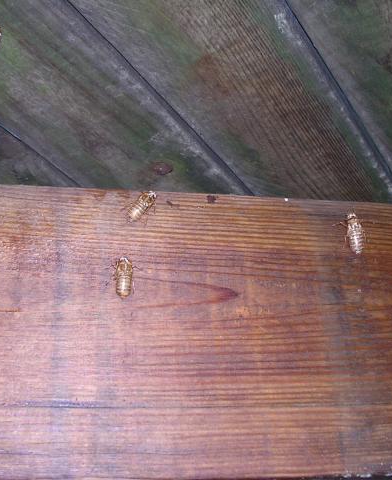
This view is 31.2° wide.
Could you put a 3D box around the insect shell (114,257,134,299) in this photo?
[{"bbox_3d":[-0.044,0.023,0.428,0.012,0.027,0.011,4,-25,-11],"label":"insect shell"}]

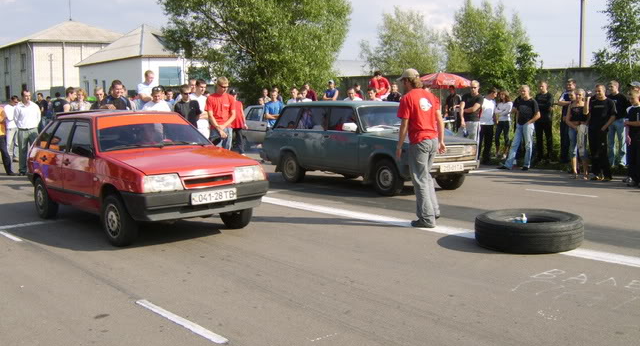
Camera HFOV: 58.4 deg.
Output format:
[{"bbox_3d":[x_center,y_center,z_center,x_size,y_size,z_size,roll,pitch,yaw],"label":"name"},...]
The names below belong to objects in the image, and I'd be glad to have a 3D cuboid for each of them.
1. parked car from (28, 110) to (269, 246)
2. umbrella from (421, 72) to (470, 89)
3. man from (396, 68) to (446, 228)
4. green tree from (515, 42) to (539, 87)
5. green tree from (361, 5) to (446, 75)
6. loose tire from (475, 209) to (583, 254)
[{"bbox_3d":[-2.385,-0.090,7.270,1.650,1.400,4.000,-7,9,-41],"label":"parked car"},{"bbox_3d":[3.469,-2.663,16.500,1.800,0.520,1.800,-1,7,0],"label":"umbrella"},{"bbox_3d":[1.219,-0.289,6.780,0.560,1.800,0.480,-4,7,-25],"label":"man"},{"bbox_3d":[6.517,-2.454,18.000,1.000,3.357,1.000,-1,7,0],"label":"green tree"},{"bbox_3d":[3.697,-4.591,26.000,3.900,5.856,3.700,-1,7,0],"label":"green tree"},{"bbox_3d":[2.137,0.580,5.879,1.050,0.245,1.050,-1,7,0],"label":"loose tire"}]

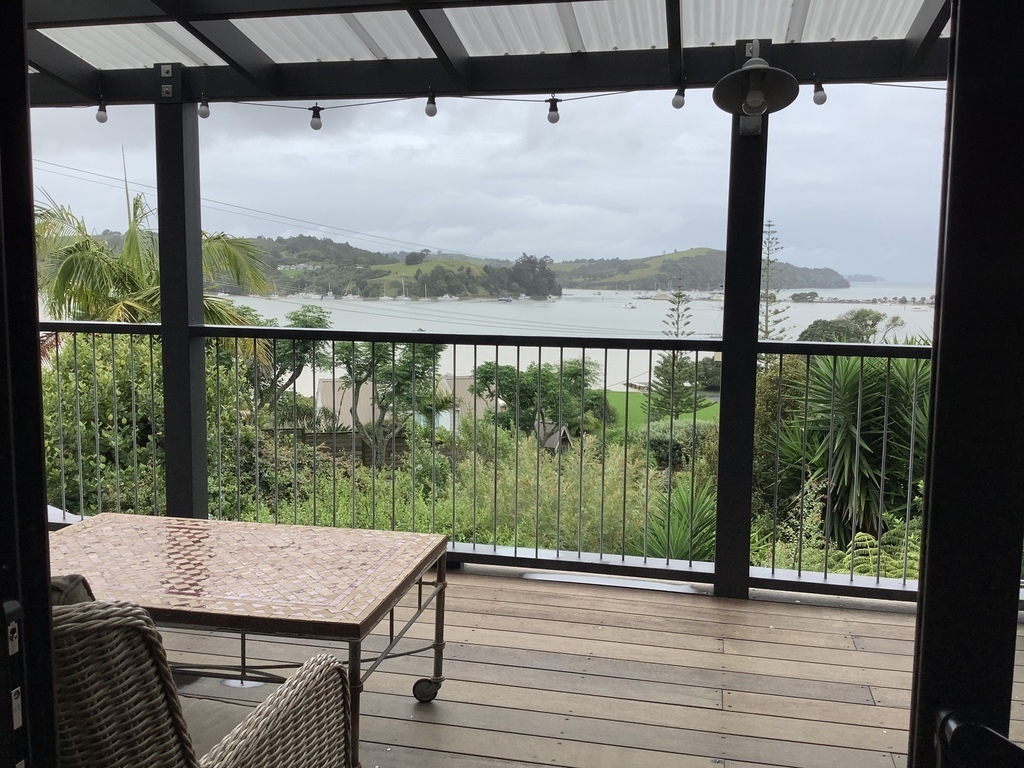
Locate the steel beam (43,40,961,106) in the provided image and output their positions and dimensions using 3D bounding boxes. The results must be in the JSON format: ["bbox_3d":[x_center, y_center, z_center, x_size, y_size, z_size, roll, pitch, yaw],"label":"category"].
[{"bbox_3d":[-0.314,-1.297,3.886,4.300,0.140,0.090,2,7,13],"label":"steel beam"}]

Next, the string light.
[{"bbox_3d":[0.170,-1.115,3.727,0.062,0.112,0.052,2,7,13],"label":"string light"}]

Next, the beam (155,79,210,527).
[{"bbox_3d":[-1.520,-0.306,4.241,0.138,2.165,0.138,2,7,13],"label":"beam"}]

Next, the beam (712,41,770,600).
[{"bbox_3d":[0.924,-0.229,3.695,0.138,2.207,0.138,2,7,13],"label":"beam"}]

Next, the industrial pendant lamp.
[{"bbox_3d":[0.888,-1.124,3.337,0.305,0.250,0.315,2,7,13],"label":"industrial pendant lamp"}]

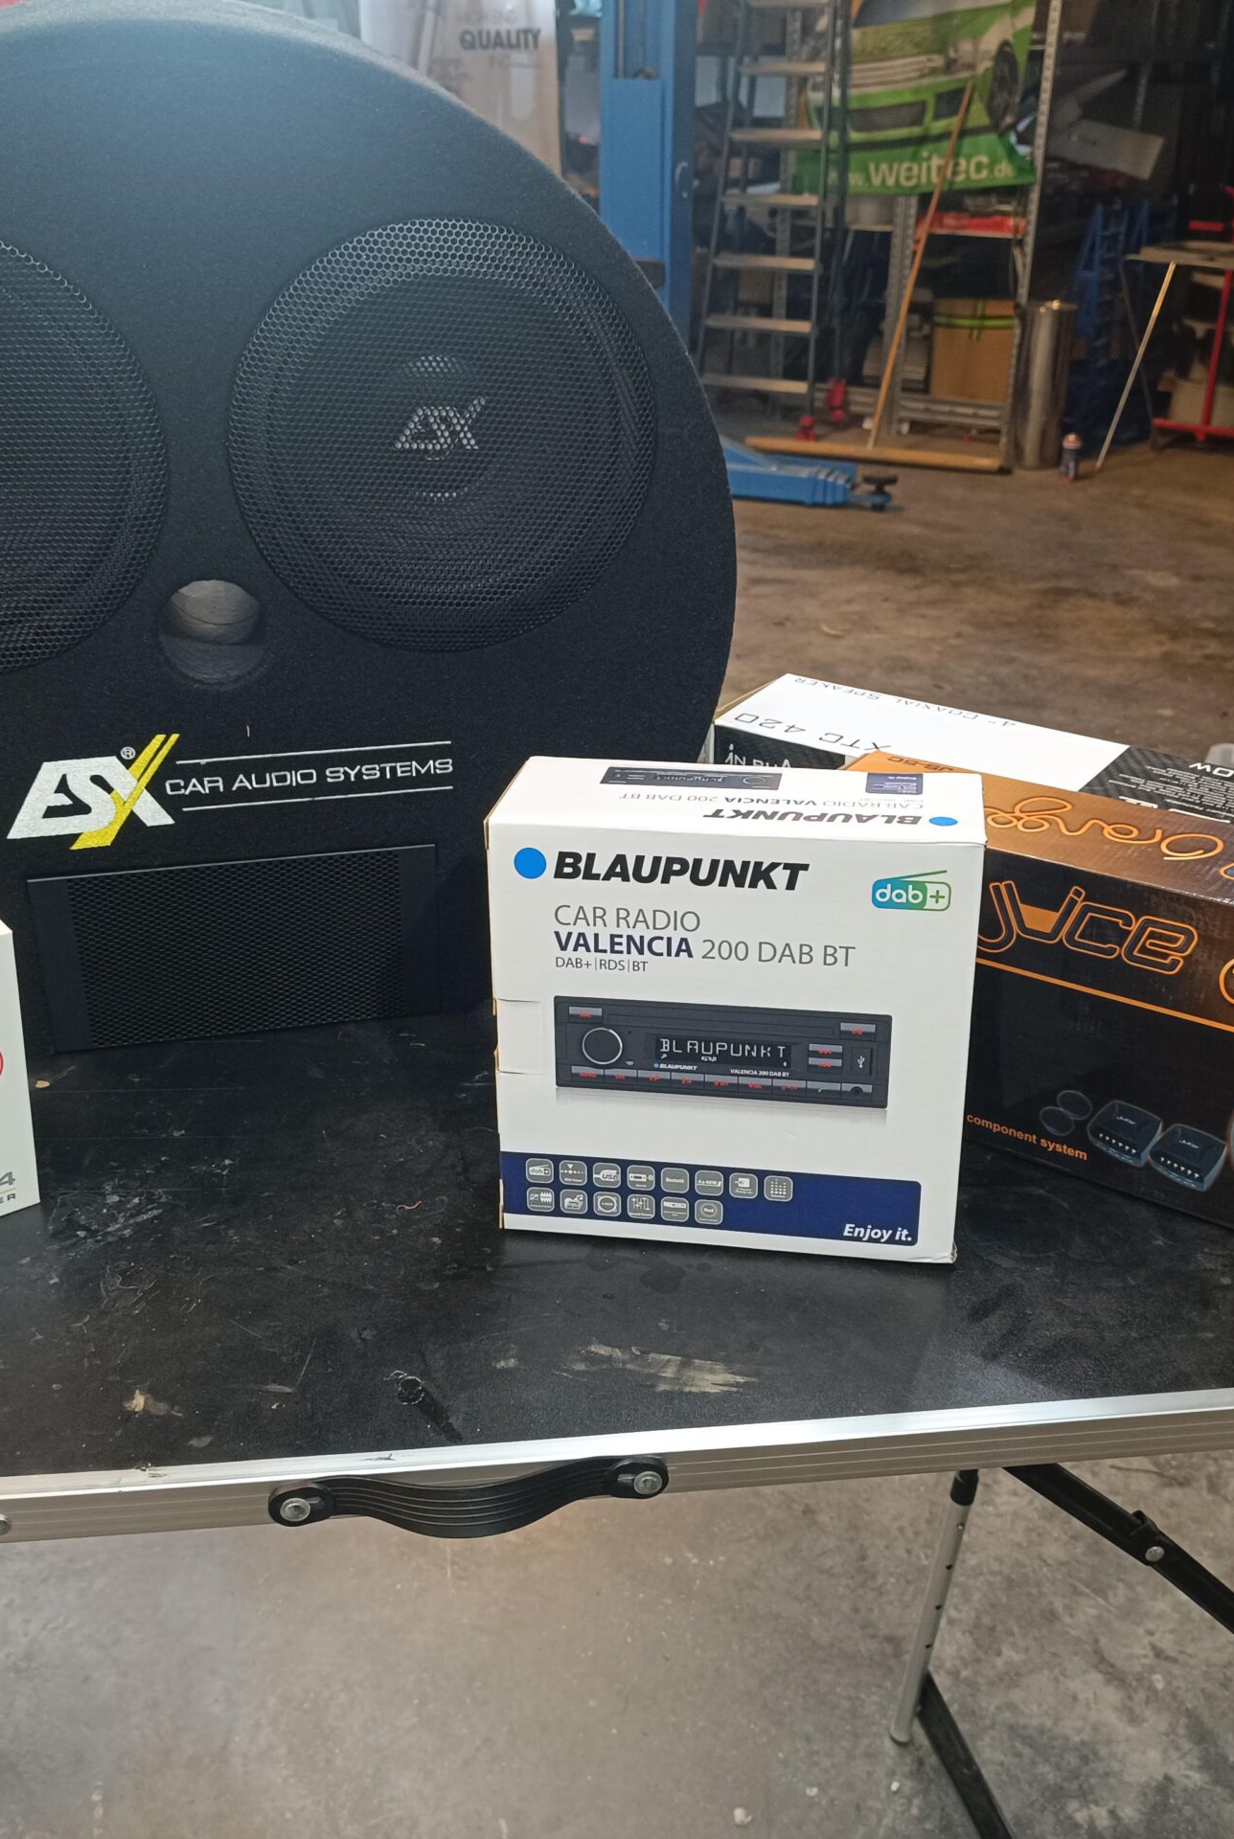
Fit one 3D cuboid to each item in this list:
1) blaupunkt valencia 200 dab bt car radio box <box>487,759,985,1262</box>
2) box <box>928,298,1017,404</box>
[{"bbox_3d":[0.059,0.042,0.824,0.218,0.212,0.095,3,24,9],"label":"blaupunkt valencia 200 dab bt car radio box"},{"bbox_3d":[1.283,-2.034,6.149,0.290,0.290,0.420,6,27,11],"label":"box"}]

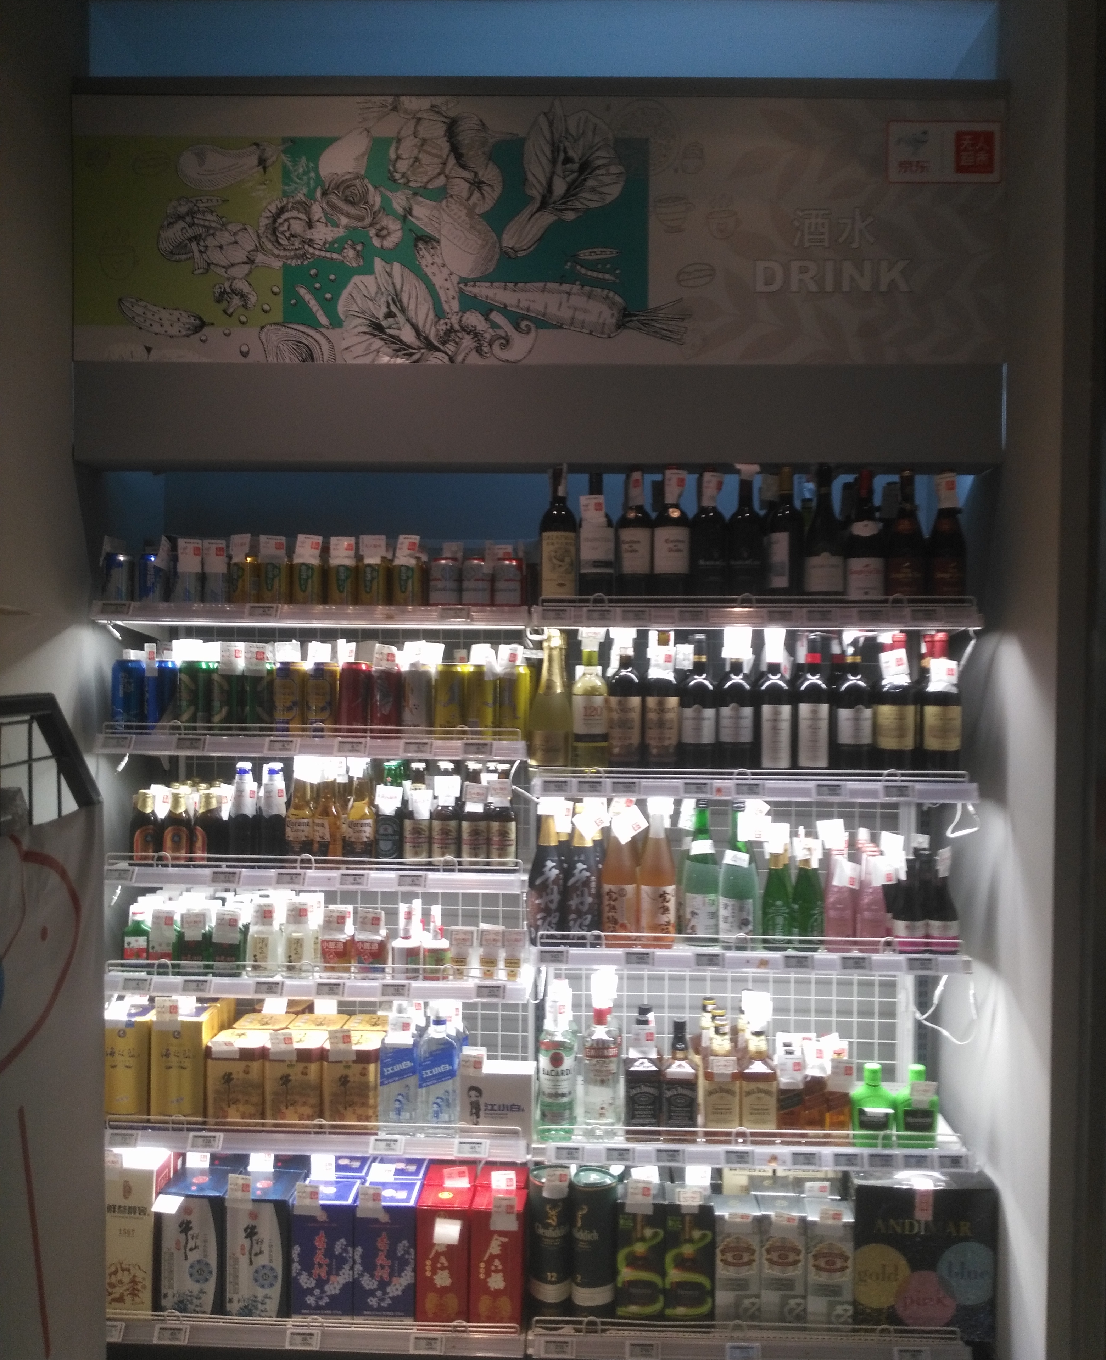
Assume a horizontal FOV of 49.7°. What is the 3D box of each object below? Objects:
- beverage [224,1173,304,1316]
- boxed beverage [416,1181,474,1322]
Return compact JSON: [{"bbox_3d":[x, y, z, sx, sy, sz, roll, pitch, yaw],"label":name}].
[{"bbox_3d":[-0.611,1.208,2.549,0.133,0.257,0.137,1,1,2],"label":"beverage"},{"bbox_3d":[-0.228,1.232,2.545,0.109,0.261,0.098,1,2,2],"label":"boxed beverage"}]

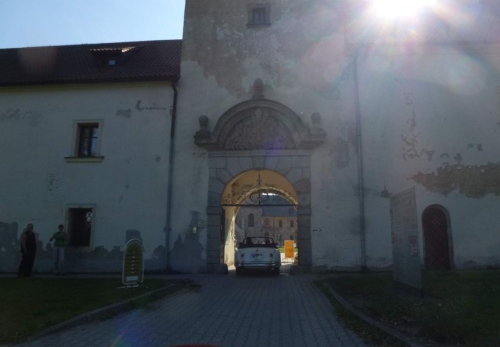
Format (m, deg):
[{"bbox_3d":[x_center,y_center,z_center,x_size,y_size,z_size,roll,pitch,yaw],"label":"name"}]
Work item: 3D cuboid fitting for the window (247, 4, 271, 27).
[{"bbox_3d":[0.357,-6.446,14.275,0.983,0.997,0.300,0,-10,5],"label":"window"}]

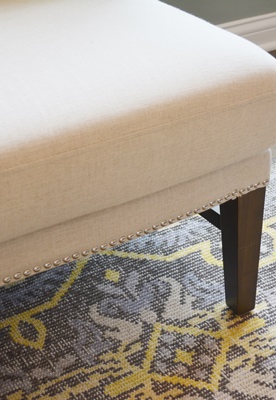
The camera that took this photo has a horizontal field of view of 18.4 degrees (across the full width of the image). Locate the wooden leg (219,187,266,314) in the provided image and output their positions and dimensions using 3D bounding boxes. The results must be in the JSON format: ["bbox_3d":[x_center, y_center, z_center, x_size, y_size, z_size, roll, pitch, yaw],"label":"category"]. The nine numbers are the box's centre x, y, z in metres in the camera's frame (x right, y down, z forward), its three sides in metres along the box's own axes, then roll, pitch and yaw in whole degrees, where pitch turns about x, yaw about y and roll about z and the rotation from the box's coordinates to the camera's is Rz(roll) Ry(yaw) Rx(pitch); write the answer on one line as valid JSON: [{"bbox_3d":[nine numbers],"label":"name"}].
[{"bbox_3d":[0.168,0.080,1.435,0.057,0.260,0.053,-19,39,-25],"label":"wooden leg"}]

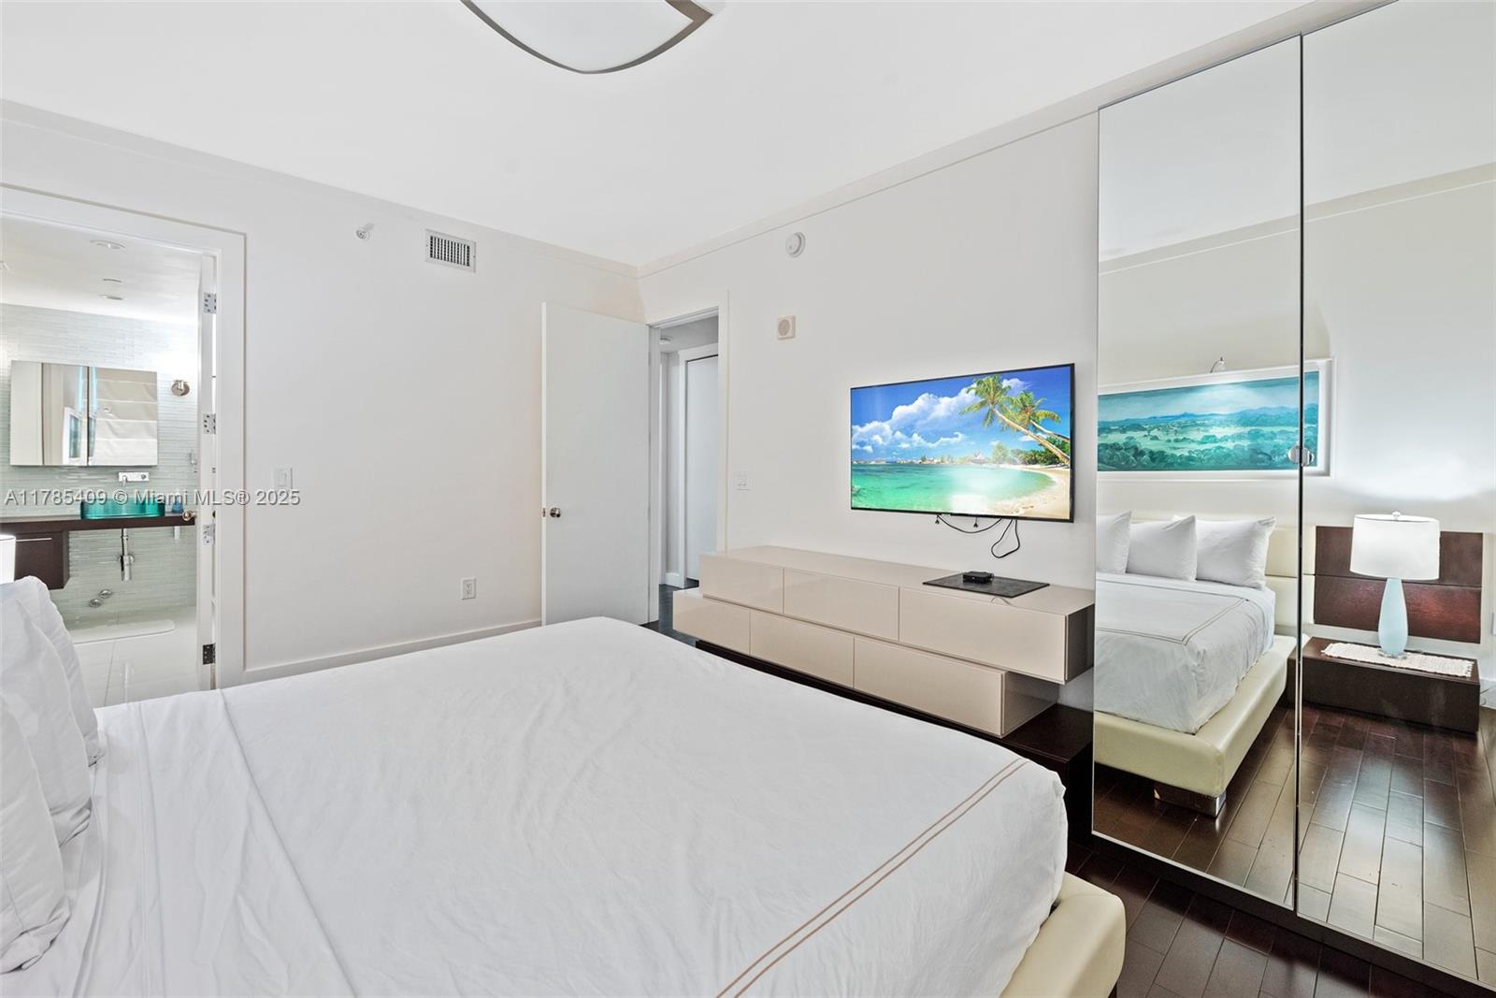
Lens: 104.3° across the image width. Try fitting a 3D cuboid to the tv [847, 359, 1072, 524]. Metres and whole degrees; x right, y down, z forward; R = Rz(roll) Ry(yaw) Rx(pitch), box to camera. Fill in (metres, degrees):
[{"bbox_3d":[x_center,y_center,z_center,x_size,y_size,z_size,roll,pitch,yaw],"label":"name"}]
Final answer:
[{"bbox_3d":[1.017,-0.261,2.932,1.140,0.683,0.060,3,4,44],"label":"tv"}]

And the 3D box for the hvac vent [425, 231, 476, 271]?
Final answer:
[{"bbox_3d":[-1.907,-1.596,3.751,0.030,0.197,0.305,3,4,44],"label":"hvac vent"}]

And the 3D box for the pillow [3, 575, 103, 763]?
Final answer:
[{"bbox_3d":[-1.474,0.414,1.136,0.560,0.450,0.190,3,15,44],"label":"pillow"}]

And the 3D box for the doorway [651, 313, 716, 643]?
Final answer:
[{"bbox_3d":[-0.473,-0.174,4.541,0.820,2.440,0.130,3,4,44],"label":"doorway"}]

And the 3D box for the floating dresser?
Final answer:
[{"bbox_3d":[0.543,0.620,3.101,2.250,0.520,0.590,3,4,44],"label":"floating dresser"}]

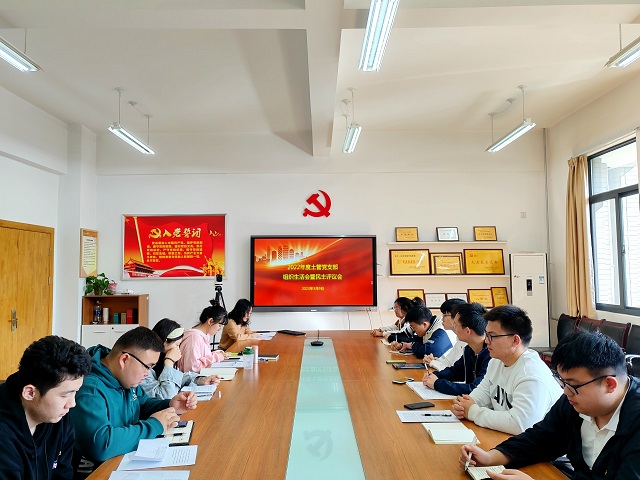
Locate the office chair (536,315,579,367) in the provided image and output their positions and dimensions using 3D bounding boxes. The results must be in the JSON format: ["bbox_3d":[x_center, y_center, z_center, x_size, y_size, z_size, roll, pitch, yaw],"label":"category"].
[{"bbox_3d":[2.834,1.399,6.037,0.620,0.980,0.570,0,-4,-5],"label":"office chair"}]

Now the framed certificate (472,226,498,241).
[{"bbox_3d":[2.382,-0.088,7.185,0.331,0.219,0.020,0,-18,-1],"label":"framed certificate"}]

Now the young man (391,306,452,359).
[{"bbox_3d":[0.937,1.180,4.375,0.720,1.183,0.540,0,-3,-13],"label":"young man"}]

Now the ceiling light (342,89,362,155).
[{"bbox_3d":[0.390,-1.404,6.136,0.150,0.447,1.289,0,-3,-1],"label":"ceiling light"}]

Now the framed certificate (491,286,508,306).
[{"bbox_3d":[2.554,0.821,7.072,0.219,0.295,0.025,0,-19,-1],"label":"framed certificate"}]

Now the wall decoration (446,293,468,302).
[{"bbox_3d":[1.958,0.874,7.122,0.307,0.222,0.020,0,-17,-1],"label":"wall decoration"}]

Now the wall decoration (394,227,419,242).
[{"bbox_3d":[1.254,-0.077,7.172,0.323,0.213,0.020,0,-18,-1],"label":"wall decoration"}]

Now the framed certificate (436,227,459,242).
[{"bbox_3d":[1.825,-0.076,7.126,0.281,0.197,0.025,0,-17,-1],"label":"framed certificate"}]

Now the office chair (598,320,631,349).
[{"bbox_3d":[2.791,1.307,5.117,0.620,0.970,0.570,0,-3,-1],"label":"office chair"}]

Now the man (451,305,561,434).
[{"bbox_3d":[0.965,1.000,2.442,0.720,1.349,0.550,1,-3,-20],"label":"man"}]

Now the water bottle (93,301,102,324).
[{"bbox_3d":[-3.054,1.000,6.860,0.092,0.325,0.092,0,-3,-1],"label":"water bottle"}]

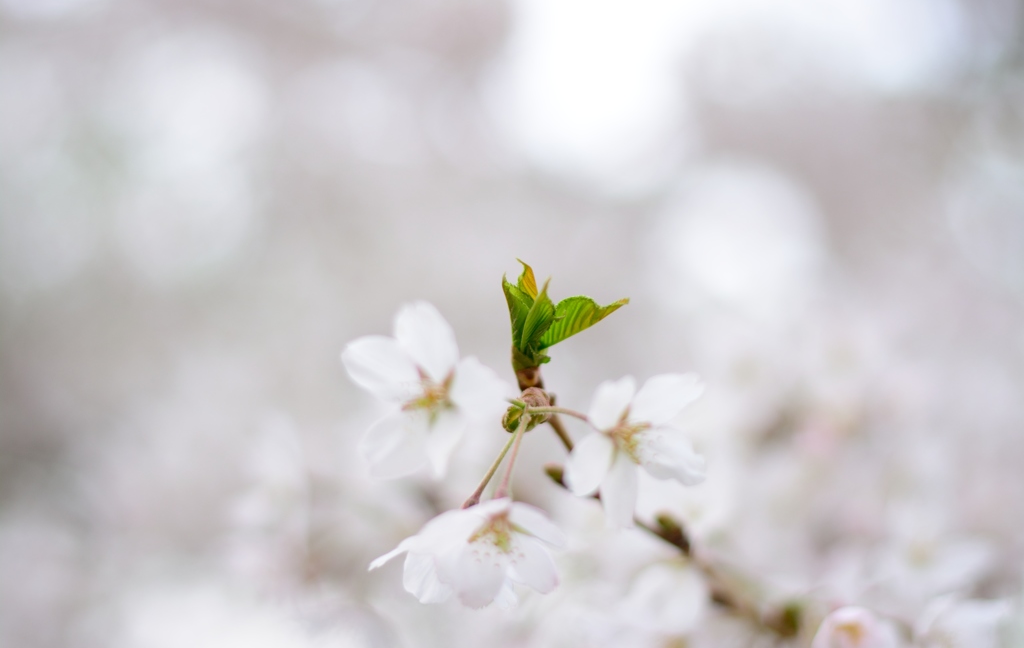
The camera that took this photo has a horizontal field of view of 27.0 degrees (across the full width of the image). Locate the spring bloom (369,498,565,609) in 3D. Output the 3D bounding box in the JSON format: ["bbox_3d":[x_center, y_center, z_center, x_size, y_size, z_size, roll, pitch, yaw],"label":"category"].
[{"bbox_3d":[-0.009,0.048,0.445,0.040,0.033,0.022,0,41,-4],"label":"spring bloom"}]

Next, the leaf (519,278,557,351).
[{"bbox_3d":[0.005,-0.002,0.452,0.005,0.017,0.006,20,6,-16],"label":"leaf"}]

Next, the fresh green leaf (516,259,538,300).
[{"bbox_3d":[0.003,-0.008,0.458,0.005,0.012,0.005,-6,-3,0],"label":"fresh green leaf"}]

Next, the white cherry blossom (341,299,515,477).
[{"bbox_3d":[-0.018,0.014,0.437,0.035,0.036,0.016,1,7,10],"label":"white cherry blossom"}]

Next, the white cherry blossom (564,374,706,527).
[{"bbox_3d":[0.026,0.026,0.445,0.032,0.034,0.017,-2,14,-29],"label":"white cherry blossom"}]

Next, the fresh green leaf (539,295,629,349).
[{"bbox_3d":[0.015,0.000,0.455,0.021,0.007,0.007,-29,0,3],"label":"fresh green leaf"}]

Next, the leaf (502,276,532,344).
[{"bbox_3d":[0.001,-0.003,0.455,0.006,0.015,0.006,-7,0,17],"label":"leaf"}]

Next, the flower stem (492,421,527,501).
[{"bbox_3d":[-0.001,0.029,0.450,0.003,0.018,0.003,18,-3,0],"label":"flower stem"}]

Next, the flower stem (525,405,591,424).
[{"bbox_3d":[0.009,0.017,0.408,0.014,0.003,0.003,10,4,25],"label":"flower stem"}]

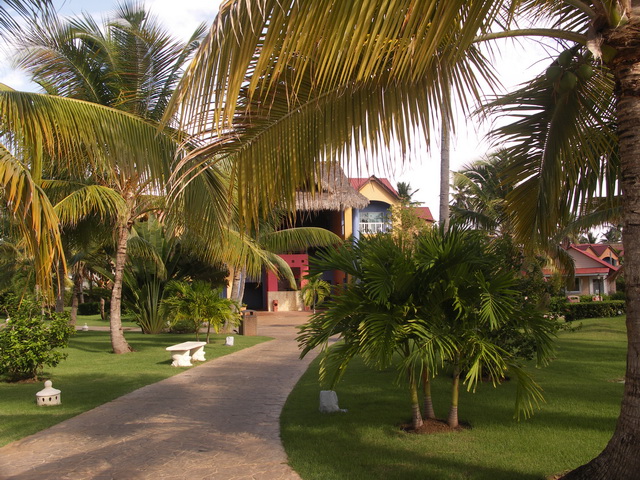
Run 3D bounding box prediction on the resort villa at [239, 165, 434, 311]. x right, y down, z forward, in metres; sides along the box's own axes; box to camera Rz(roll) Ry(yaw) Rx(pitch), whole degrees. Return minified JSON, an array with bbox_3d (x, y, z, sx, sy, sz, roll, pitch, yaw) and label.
[{"bbox_3d":[1.030,-0.019,53.631,14.500,10.700,11.000,0,-4,0],"label":"resort villa"}]

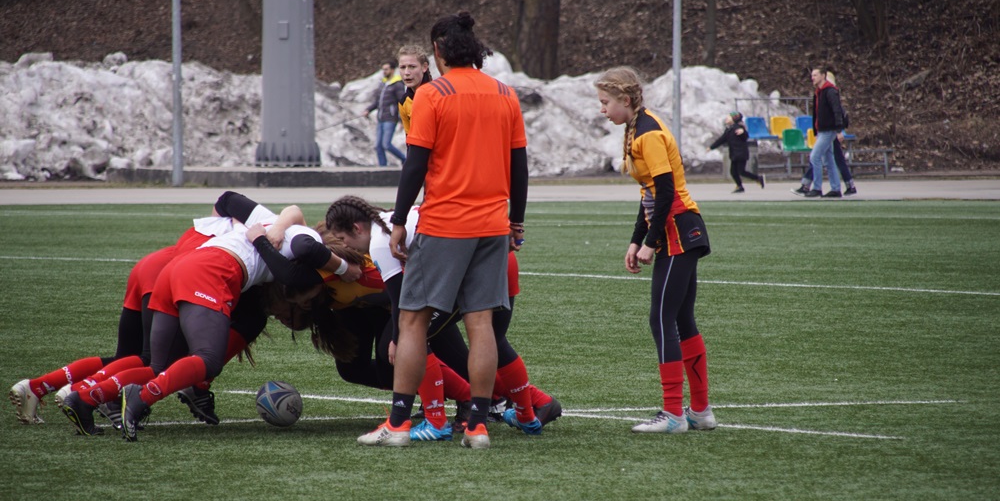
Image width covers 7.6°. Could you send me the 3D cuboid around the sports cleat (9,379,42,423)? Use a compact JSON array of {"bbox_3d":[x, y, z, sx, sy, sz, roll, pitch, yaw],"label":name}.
[{"bbox_3d":[-2.081,0.662,32.900,0.115,0.235,0.095,-41,22,-21],"label":"sports cleat"}]

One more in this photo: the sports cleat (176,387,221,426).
[{"bbox_3d":[-1.318,0.682,32.800,0.250,0.115,0.095,34,-7,-24],"label":"sports cleat"}]

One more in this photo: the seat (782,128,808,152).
[{"bbox_3d":[4.688,-1.730,118.000,0.430,0.370,0.420,-1,1,-33],"label":"seat"}]

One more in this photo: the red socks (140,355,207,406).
[{"bbox_3d":[-1.345,0.536,30.900,0.300,0.118,0.110,-29,12,-21],"label":"red socks"}]

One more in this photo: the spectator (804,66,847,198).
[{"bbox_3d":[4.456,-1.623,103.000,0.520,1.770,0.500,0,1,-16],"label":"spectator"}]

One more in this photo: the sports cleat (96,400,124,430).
[{"bbox_3d":[-1.622,0.704,31.800,0.250,0.105,0.092,37,-6,-15],"label":"sports cleat"}]

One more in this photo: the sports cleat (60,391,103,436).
[{"bbox_3d":[-1.732,0.680,31.300,0.108,0.250,0.092,-44,18,-6],"label":"sports cleat"}]

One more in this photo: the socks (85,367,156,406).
[{"bbox_3d":[-1.595,0.566,31.350,0.310,0.115,0.105,-22,6,-12],"label":"socks"}]

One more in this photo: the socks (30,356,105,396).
[{"bbox_3d":[-1.903,0.550,33.000,0.350,0.120,0.110,-23,1,-23],"label":"socks"}]

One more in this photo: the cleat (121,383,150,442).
[{"bbox_3d":[-1.521,0.676,31.300,0.115,0.255,0.095,-12,28,-9],"label":"cleat"}]

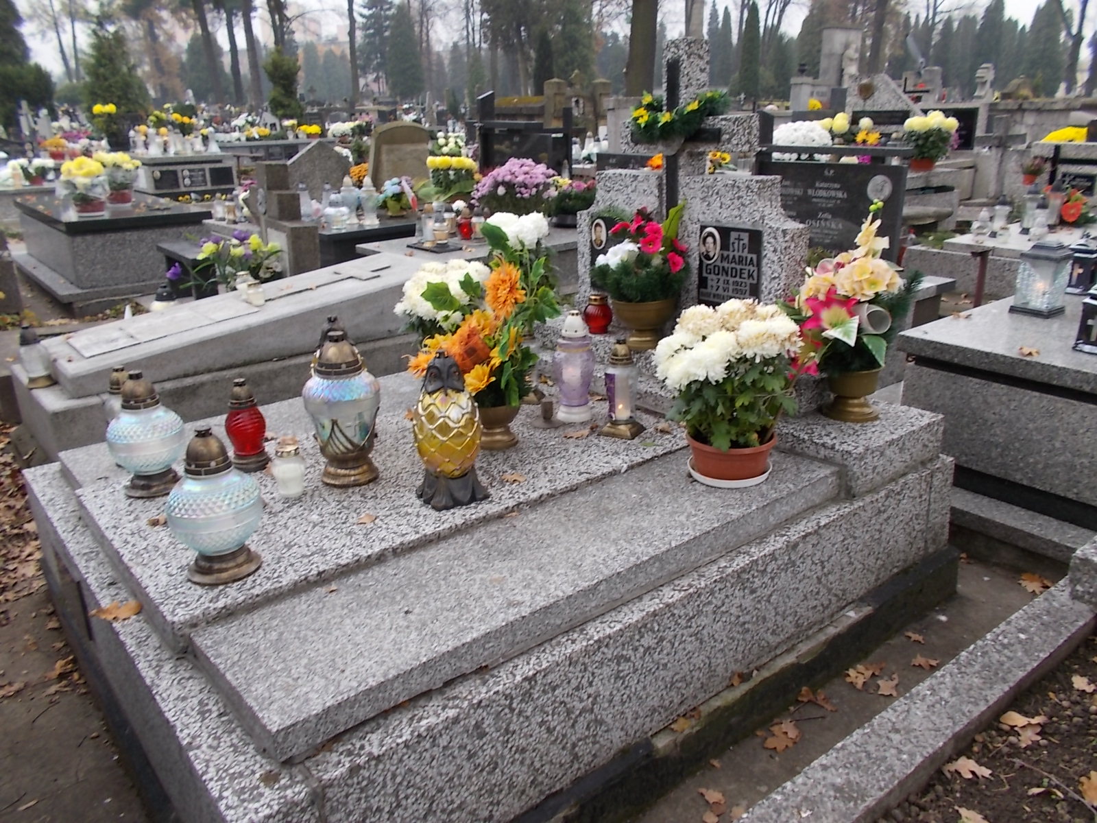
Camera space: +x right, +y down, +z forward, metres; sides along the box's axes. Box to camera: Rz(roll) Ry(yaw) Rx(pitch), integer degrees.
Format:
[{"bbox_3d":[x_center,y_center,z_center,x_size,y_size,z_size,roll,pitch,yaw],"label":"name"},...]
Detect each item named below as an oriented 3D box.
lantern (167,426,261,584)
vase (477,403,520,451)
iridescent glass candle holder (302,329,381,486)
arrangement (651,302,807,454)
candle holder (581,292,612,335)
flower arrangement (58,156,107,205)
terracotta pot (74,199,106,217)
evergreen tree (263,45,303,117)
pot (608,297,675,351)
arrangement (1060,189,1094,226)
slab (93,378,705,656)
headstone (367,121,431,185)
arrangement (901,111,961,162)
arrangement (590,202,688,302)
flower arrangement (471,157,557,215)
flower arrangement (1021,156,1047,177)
[{"bbox_3d":[-0.676,0.190,1.671,0.197,0.303,0.197,-9,20,-23],"label":"lantern"},{"bbox_3d":[-0.142,0.035,2.308,0.122,0.113,0.122,-1,20,0],"label":"vase"},{"bbox_3d":[-0.517,-0.015,2.078,0.192,0.390,0.192,-16,24,-36],"label":"iridescent glass candle holder"},{"bbox_3d":[0.463,-0.095,2.105,0.370,0.345,0.340,3,19,12],"label":"arrangement"},{"bbox_3d":[0.181,-0.366,3.053,0.117,0.135,0.117,-1,19,0],"label":"candle holder"},{"bbox_3d":[-3.844,-1.899,6.800,0.380,0.410,0.360,-11,20,-27],"label":"flower arrangement"},{"bbox_3d":[-3.311,-1.470,5.950,0.220,0.130,0.220,-16,24,-36],"label":"terracotta pot"},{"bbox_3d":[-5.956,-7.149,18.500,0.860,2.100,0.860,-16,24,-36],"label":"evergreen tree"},{"bbox_3d":[0.341,-0.314,2.923,0.237,0.168,0.237,-1,20,0],"label":"pot"},{"bbox_3d":[3.982,-1.538,6.200,0.250,0.280,0.270,-16,23,-37],"label":"arrangement"},{"bbox_3d":[-0.362,0.161,2.329,1.567,0.067,0.845,-15,23,-37],"label":"slab"},{"bbox_3d":[-1.310,-2.236,7.300,0.550,0.700,0.150,-16,23,-37],"label":"headstone"},{"bbox_3d":[2.969,-2.140,6.400,0.440,0.390,0.400,6,20,23],"label":"arrangement"},{"bbox_3d":[0.301,-0.526,2.719,0.280,0.328,0.330,-16,23,-37],"label":"arrangement"},{"bbox_3d":[-0.251,-1.647,6.100,0.600,0.490,0.640,-1,20,0],"label":"flower arrangement"},{"bbox_3d":[3.771,-1.894,6.400,0.180,0.180,0.200,-16,24,-36],"label":"flower arrangement"}]

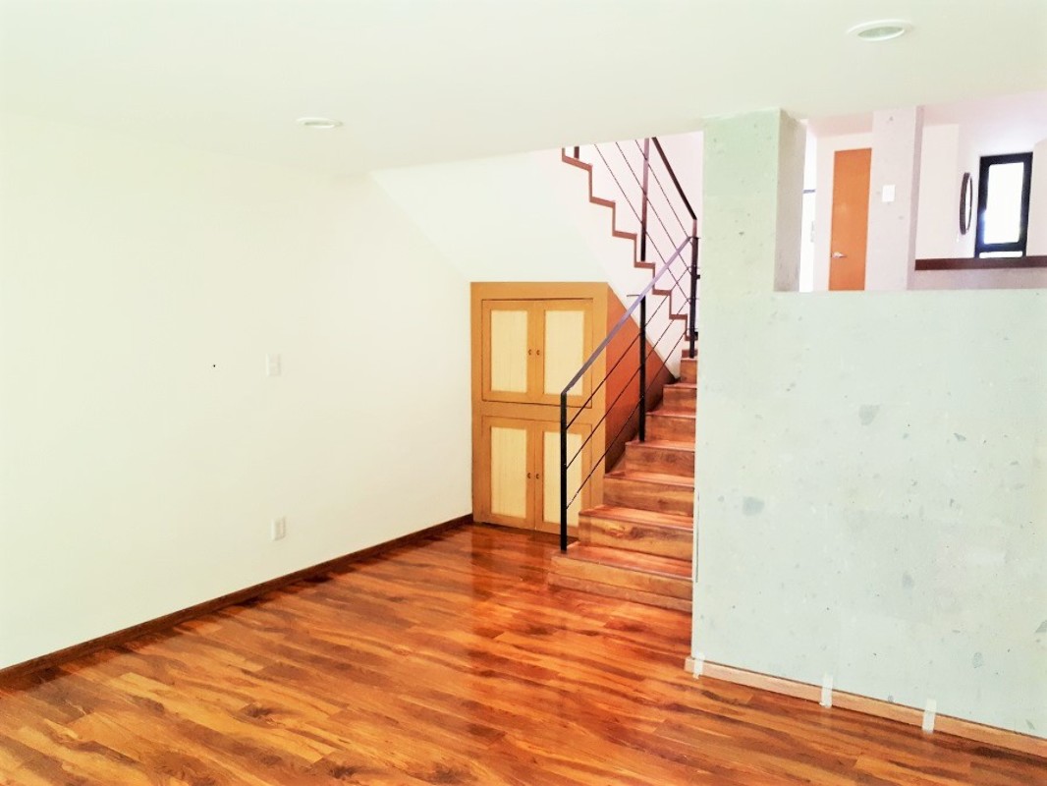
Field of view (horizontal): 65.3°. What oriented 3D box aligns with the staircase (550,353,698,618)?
[{"bbox_3d":[1.189,0.450,5.284,1.070,1.225,2.172,3,5,31],"label":"staircase"}]

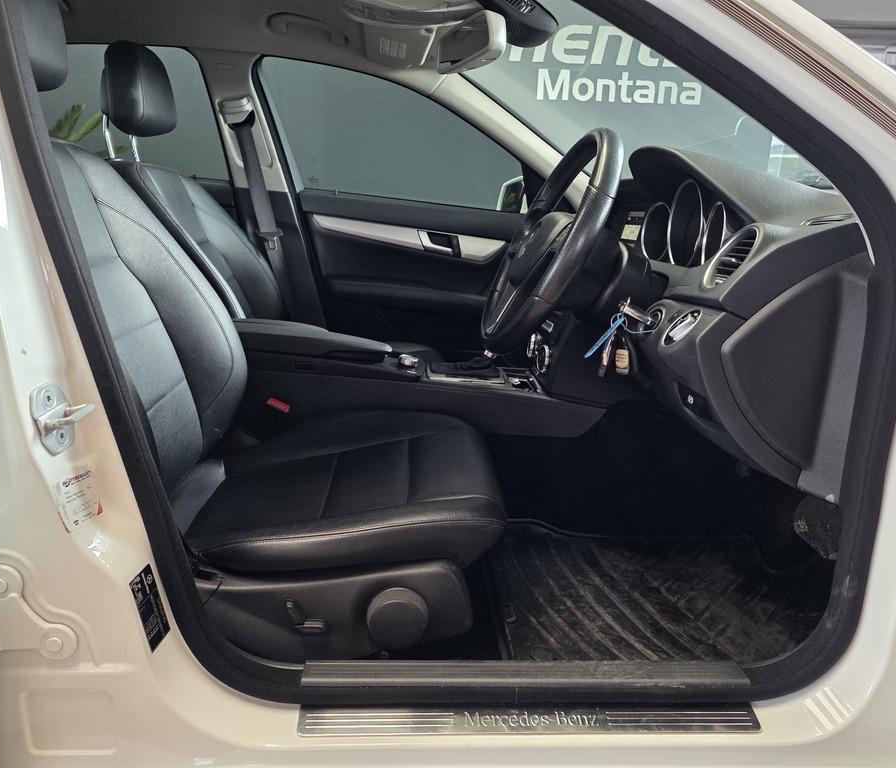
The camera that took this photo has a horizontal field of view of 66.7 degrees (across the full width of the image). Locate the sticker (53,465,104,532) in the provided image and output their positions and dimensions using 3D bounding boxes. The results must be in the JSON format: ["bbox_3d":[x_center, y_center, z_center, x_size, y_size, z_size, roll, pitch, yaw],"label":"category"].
[{"bbox_3d":[-0.343,0.106,0.633,0.005,0.052,0.040,3,18,25],"label":"sticker"}]

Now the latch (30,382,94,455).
[{"bbox_3d":[-0.352,0.031,0.621,0.034,0.066,0.043,-2,17,18],"label":"latch"}]

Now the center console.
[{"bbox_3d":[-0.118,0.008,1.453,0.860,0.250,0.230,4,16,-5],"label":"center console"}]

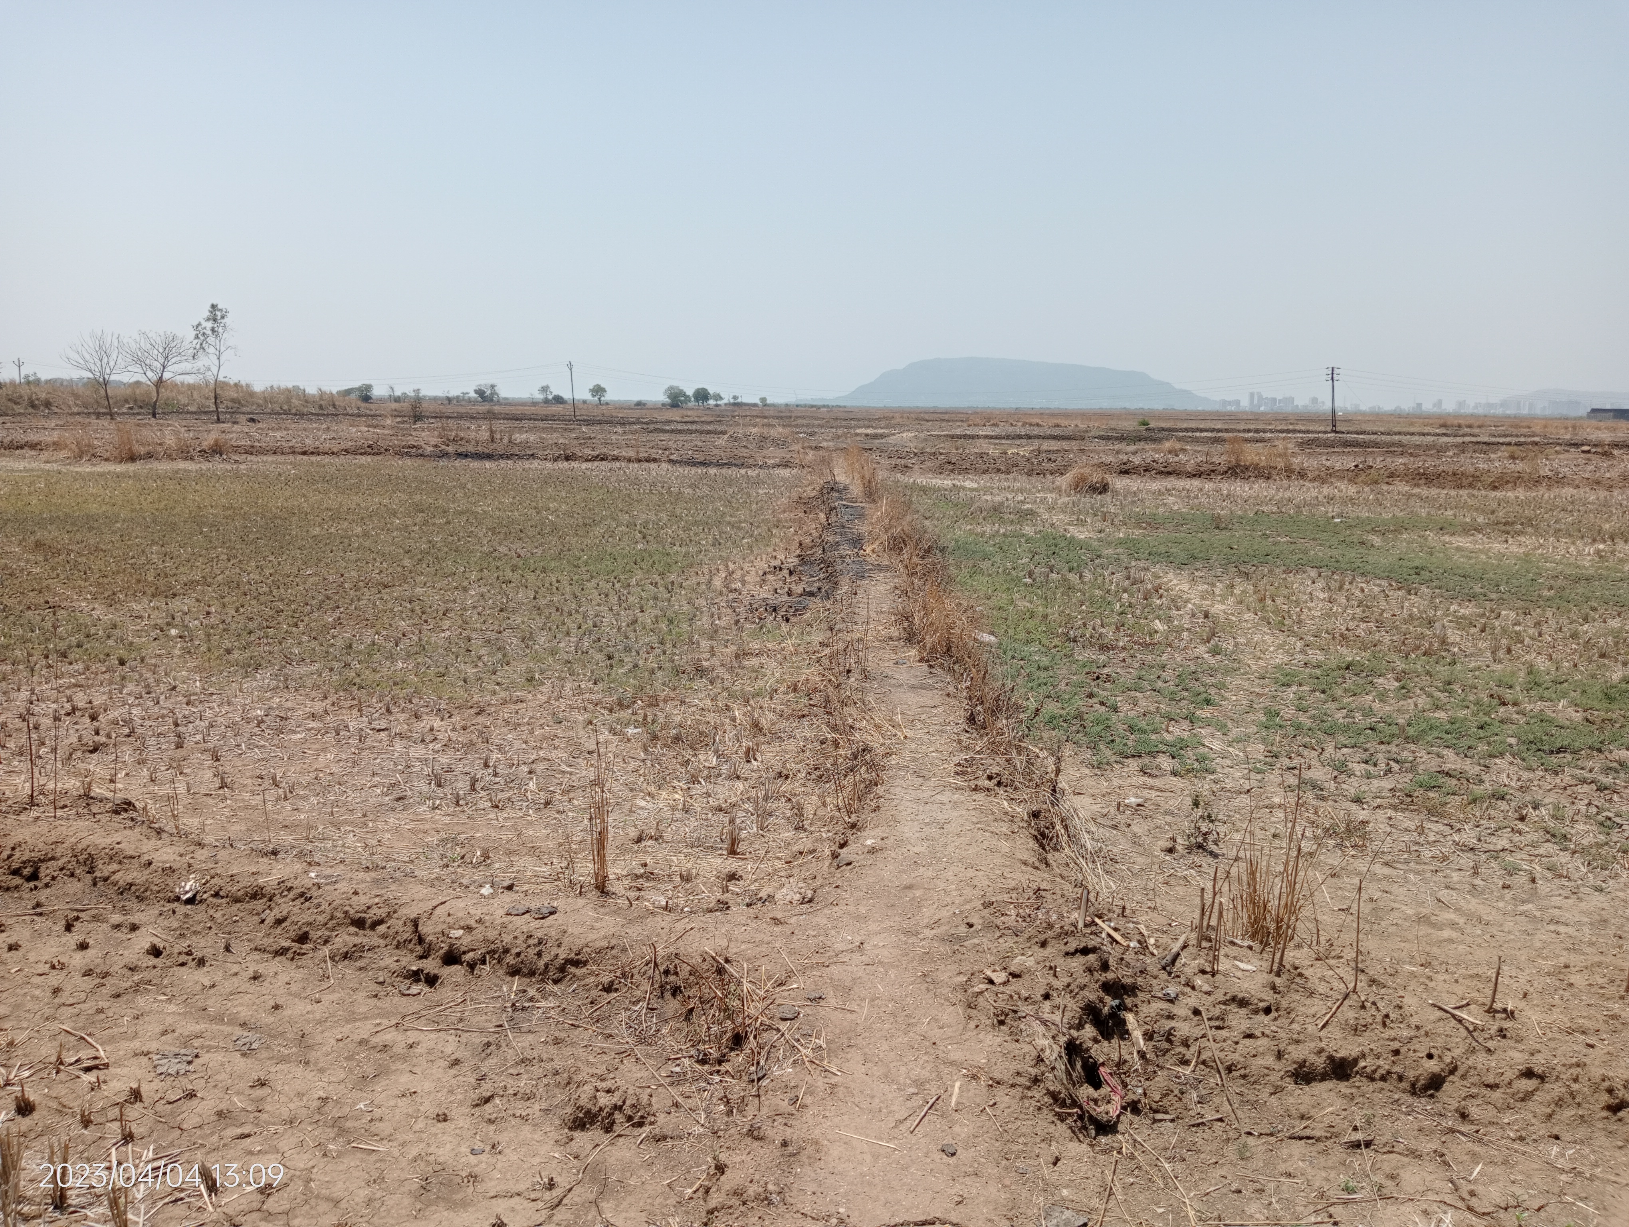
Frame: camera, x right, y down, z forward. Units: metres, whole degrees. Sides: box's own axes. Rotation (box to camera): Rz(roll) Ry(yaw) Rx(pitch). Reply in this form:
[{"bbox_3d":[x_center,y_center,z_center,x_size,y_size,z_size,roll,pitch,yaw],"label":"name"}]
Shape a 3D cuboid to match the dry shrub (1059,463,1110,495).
[{"bbox_3d":[5.513,-2.733,26.764,1.038,0.620,0.900,3,9,11],"label":"dry shrub"}]

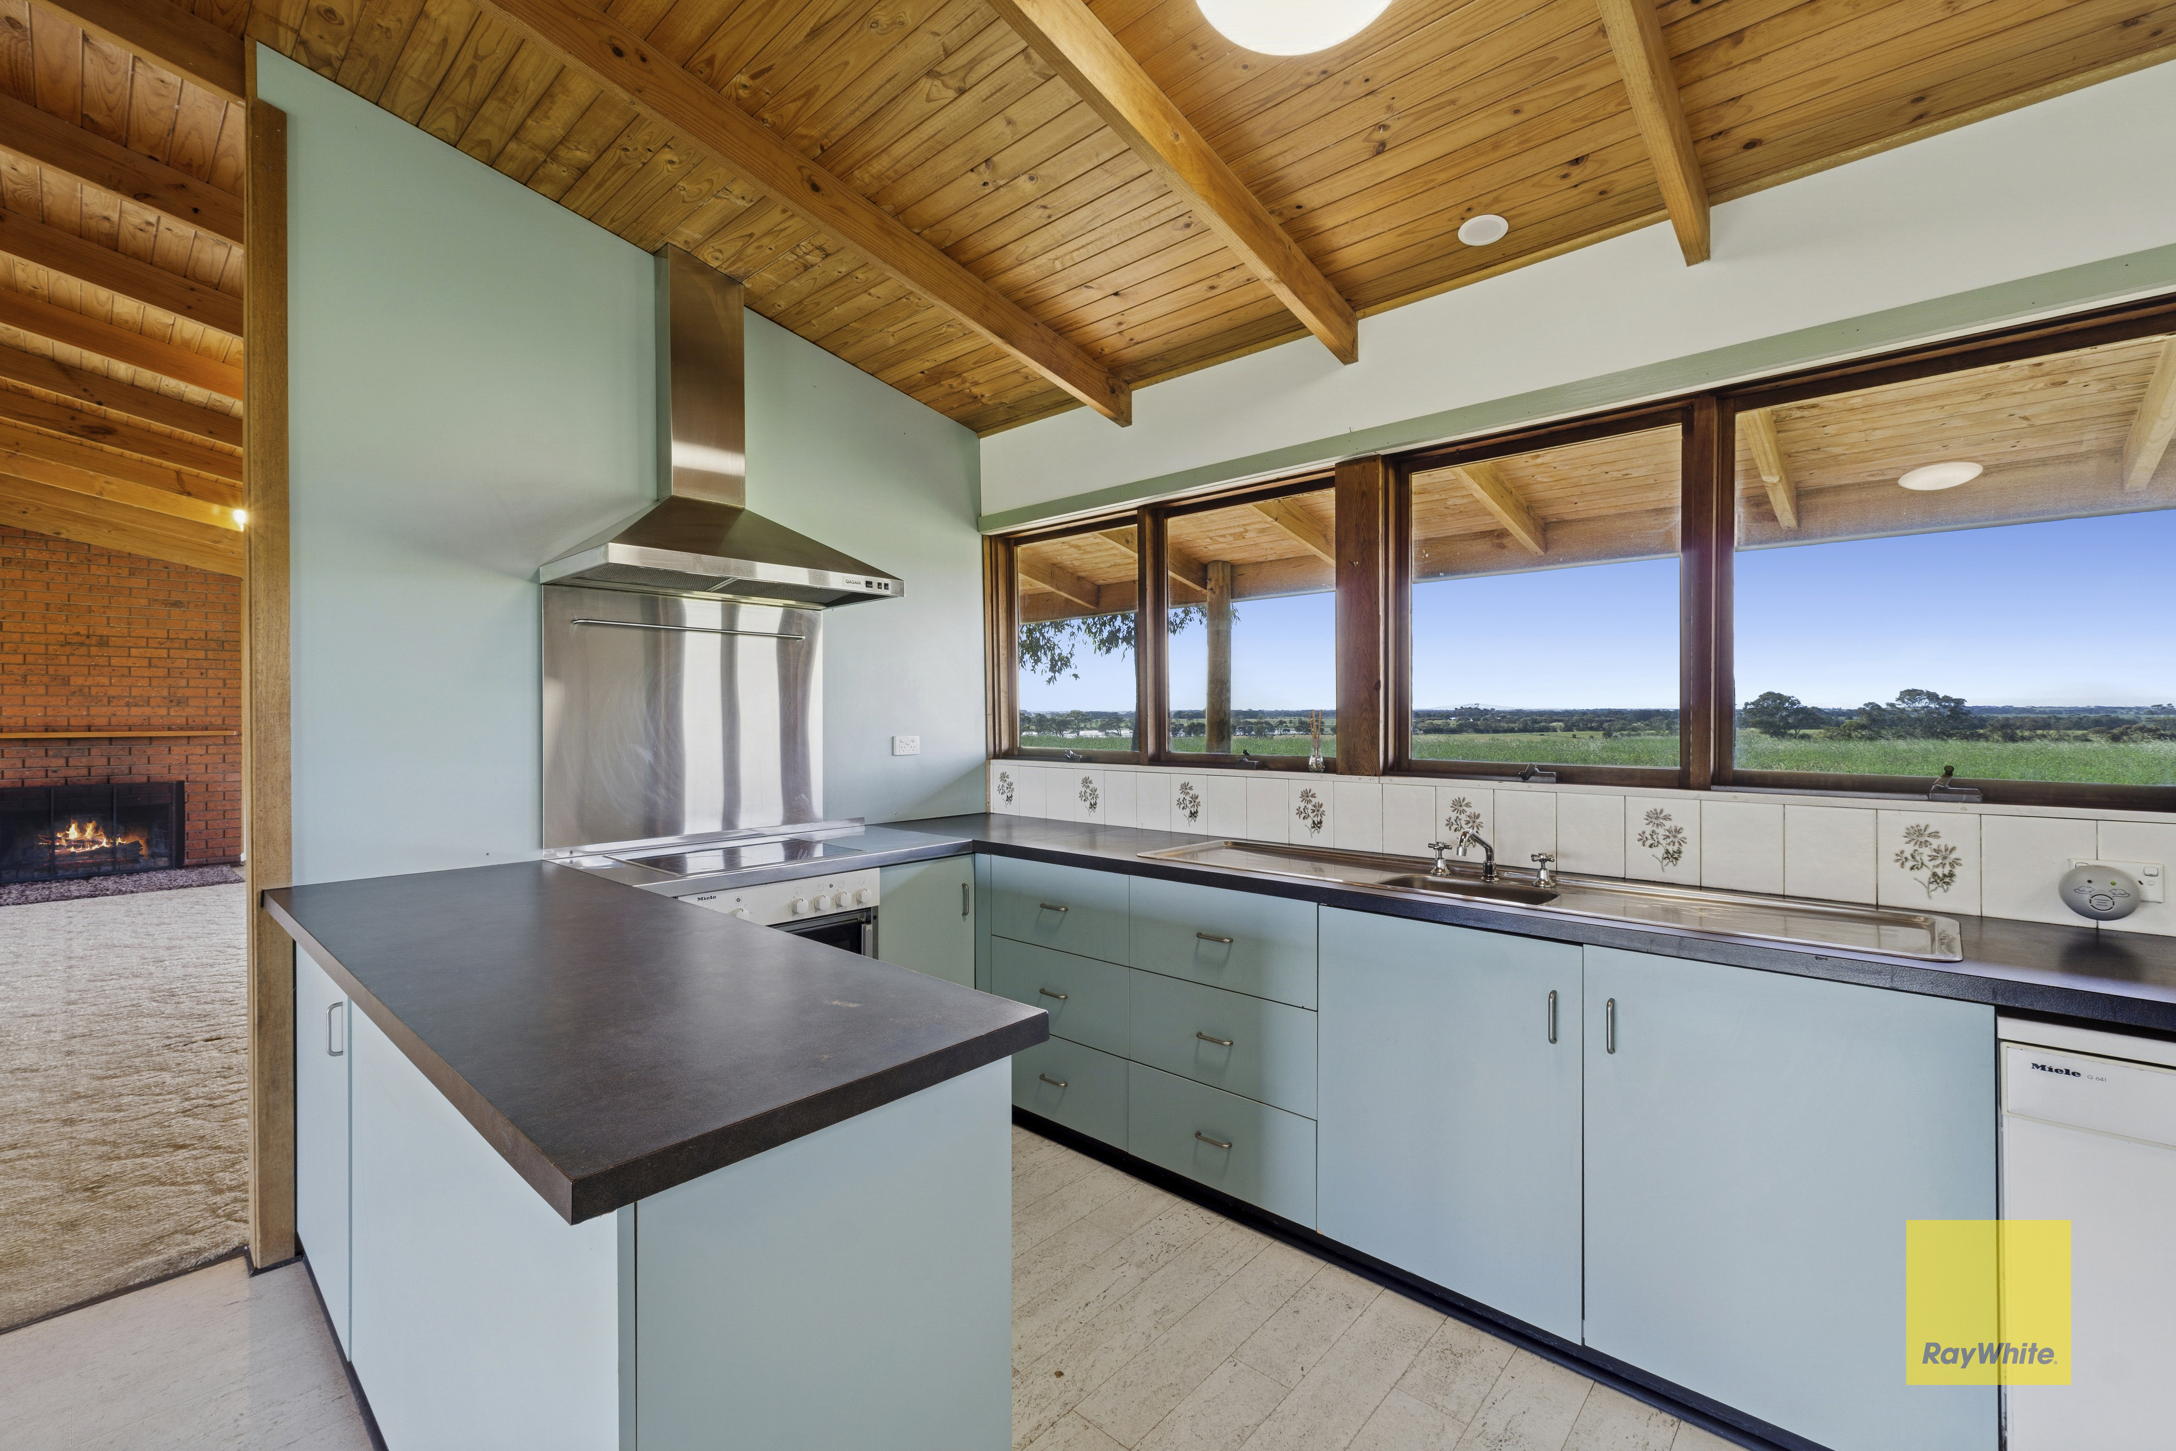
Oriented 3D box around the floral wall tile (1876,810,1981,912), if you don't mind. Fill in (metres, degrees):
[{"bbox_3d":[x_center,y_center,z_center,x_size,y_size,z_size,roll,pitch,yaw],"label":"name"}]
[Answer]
[{"bbox_3d":[1.681,0.273,1.814,0.150,0.198,0.009,0,0,43],"label":"floral wall tile"}]

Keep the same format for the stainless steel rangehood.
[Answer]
[{"bbox_3d":[-1.053,-0.919,2.708,0.477,1.041,0.900,0,0,42],"label":"stainless steel rangehood"}]

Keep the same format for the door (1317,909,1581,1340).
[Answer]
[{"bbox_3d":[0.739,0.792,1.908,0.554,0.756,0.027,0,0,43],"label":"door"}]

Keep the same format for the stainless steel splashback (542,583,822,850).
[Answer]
[{"bbox_3d":[-1.226,-0.023,2.867,0.012,0.762,0.886,0,0,42],"label":"stainless steel splashback"}]

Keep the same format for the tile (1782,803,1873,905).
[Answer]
[{"bbox_3d":[1.570,0.273,1.918,0.150,0.198,0.009,0,0,43],"label":"tile"}]

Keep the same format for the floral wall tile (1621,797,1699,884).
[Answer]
[{"bbox_3d":[1.356,0.272,2.137,0.149,0.198,0.010,0,1,43],"label":"floral wall tile"}]

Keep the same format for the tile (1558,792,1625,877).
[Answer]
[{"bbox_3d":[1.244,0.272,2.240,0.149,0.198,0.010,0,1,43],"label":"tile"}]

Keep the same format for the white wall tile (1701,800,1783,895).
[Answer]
[{"bbox_3d":[1.458,0.272,2.021,0.150,0.198,0.009,0,0,43],"label":"white wall tile"}]

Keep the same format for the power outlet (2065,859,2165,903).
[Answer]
[{"bbox_3d":[1.870,0.283,1.649,0.114,0.067,0.015,0,1,43],"label":"power outlet"}]

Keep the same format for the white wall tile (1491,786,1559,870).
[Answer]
[{"bbox_3d":[1.124,0.270,2.331,0.150,0.198,0.009,0,0,43],"label":"white wall tile"}]

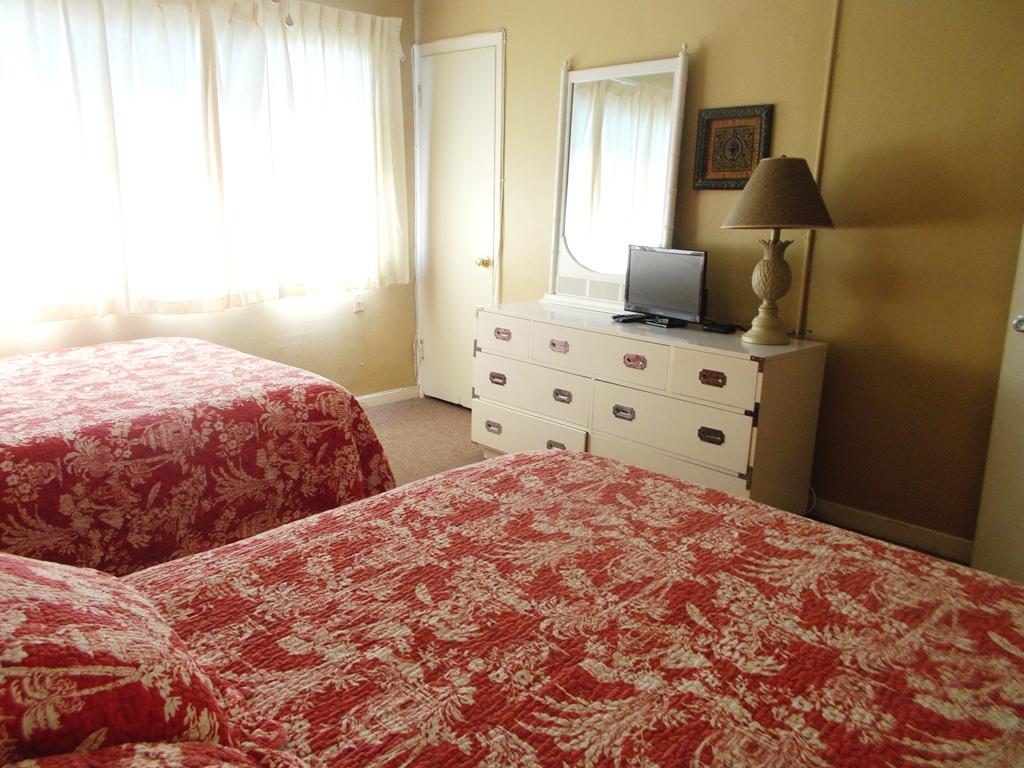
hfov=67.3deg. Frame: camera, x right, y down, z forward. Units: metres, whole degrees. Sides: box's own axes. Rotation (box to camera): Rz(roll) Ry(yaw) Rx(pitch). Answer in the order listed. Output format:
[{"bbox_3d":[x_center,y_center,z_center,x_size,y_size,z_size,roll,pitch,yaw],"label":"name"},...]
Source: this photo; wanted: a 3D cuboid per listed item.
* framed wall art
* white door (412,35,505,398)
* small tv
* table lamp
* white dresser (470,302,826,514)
[{"bbox_3d":[0.921,-0.990,3.238,0.339,0.331,0.030,13,19,41],"label":"framed wall art"},{"bbox_3d":[-0.321,-0.871,4.488,0.706,2.106,0.060,13,19,41],"label":"white door"},{"bbox_3d":[0.657,-0.421,3.315,0.150,0.322,0.440,-9,17,-34],"label":"small tv"},{"bbox_3d":[0.989,-0.498,2.888,0.418,0.684,0.418,-11,18,-41],"label":"table lamp"},{"bbox_3d":[0.500,0.106,3.424,0.439,0.758,1.562,-11,18,-41],"label":"white dresser"}]

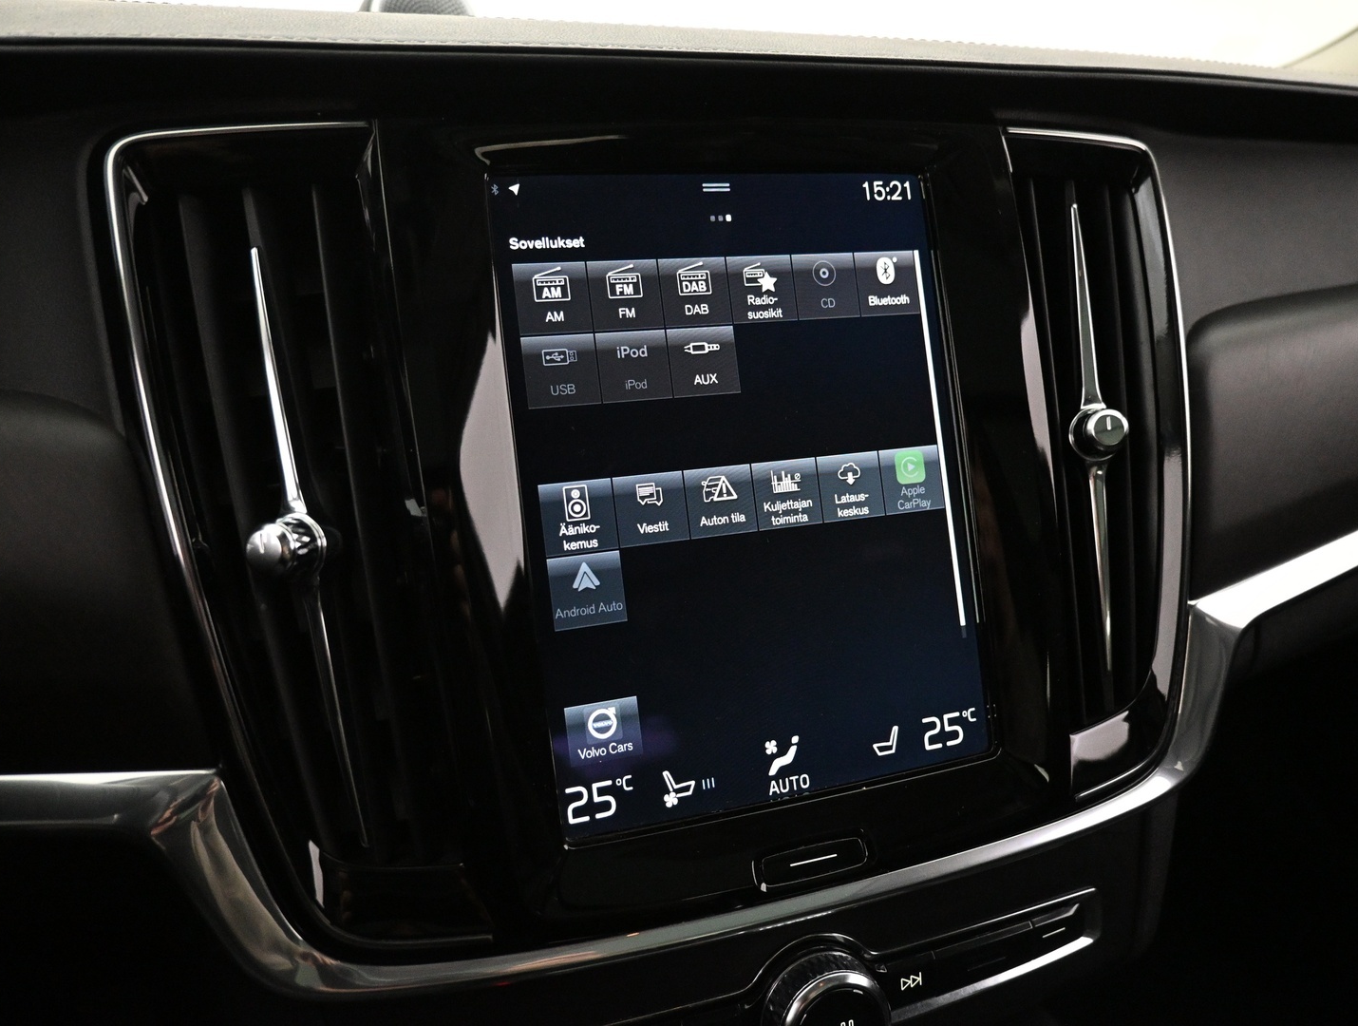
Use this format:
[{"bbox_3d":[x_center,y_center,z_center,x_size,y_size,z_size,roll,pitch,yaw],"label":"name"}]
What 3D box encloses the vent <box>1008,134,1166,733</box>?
[{"bbox_3d":[0.133,-0.025,0.334,0.056,0.190,0.030,-4,-1,-19],"label":"vent"}]

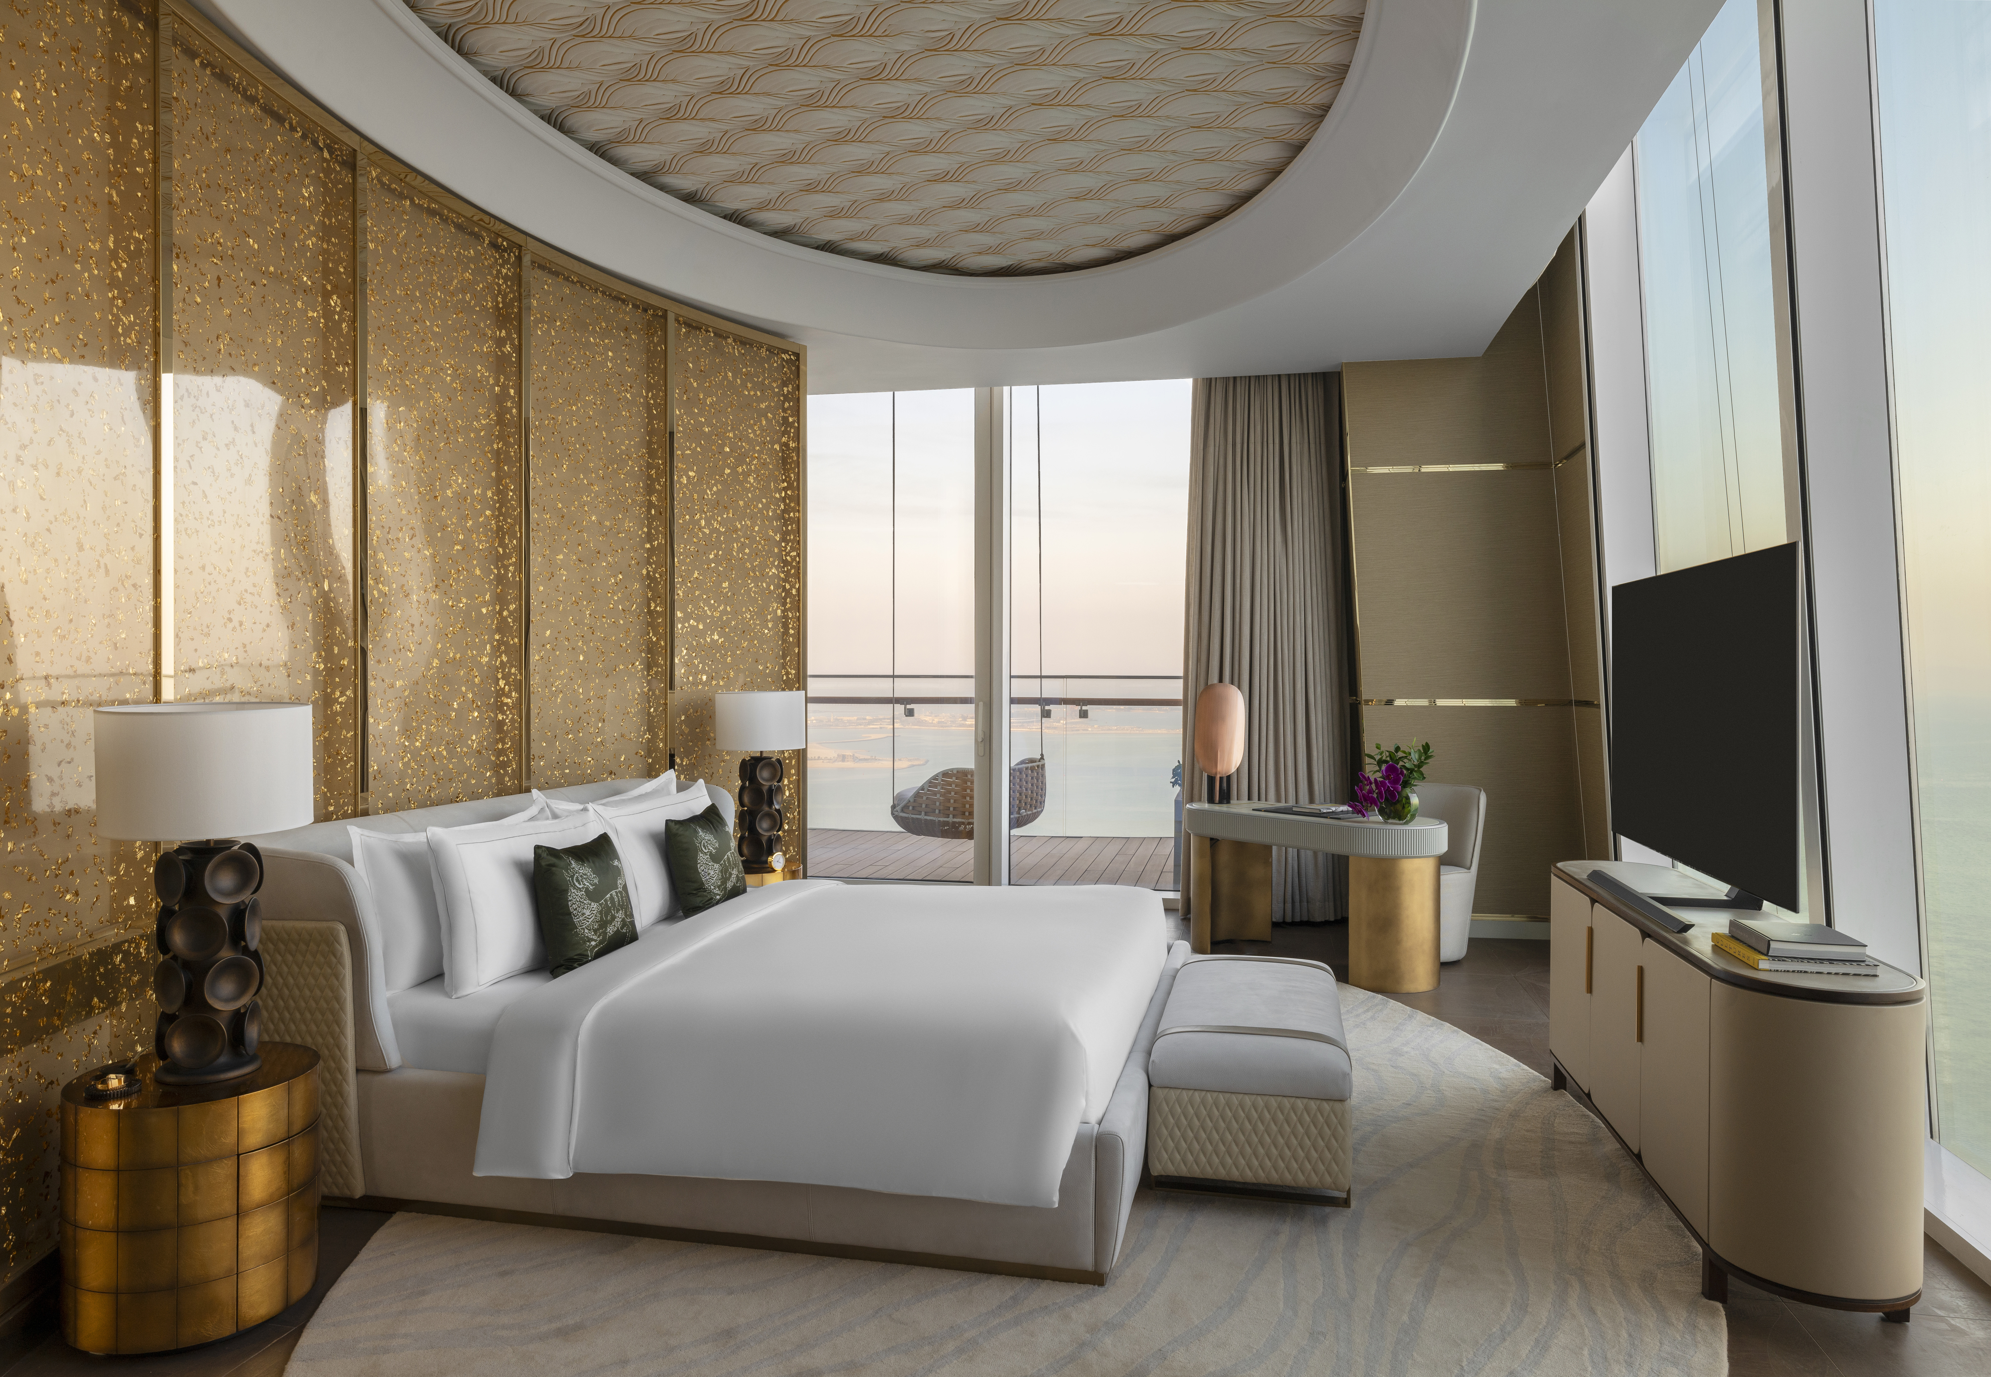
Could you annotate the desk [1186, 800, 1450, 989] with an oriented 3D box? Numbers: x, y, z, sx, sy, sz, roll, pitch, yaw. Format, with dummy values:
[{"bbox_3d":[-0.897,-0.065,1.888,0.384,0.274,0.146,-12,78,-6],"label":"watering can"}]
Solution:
[{"bbox_3d":[1.533,0.985,6.197,0.530,0.743,1.470,0,1,-41],"label":"desk"}]

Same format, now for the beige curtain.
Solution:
[{"bbox_3d":[1.585,-0.247,7.358,0.970,3.190,0.200,0,0,12],"label":"beige curtain"}]

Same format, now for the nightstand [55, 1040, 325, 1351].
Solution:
[{"bbox_3d":[-1.800,1.123,2.841,0.495,0.514,0.495,0,0,14],"label":"nightstand"}]

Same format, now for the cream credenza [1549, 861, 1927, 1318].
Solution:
[{"bbox_3d":[2.004,1.005,3.623,0.420,0.739,1.957,0,0,11],"label":"cream credenza"}]

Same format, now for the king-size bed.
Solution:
[{"bbox_3d":[-0.680,0.875,4.269,2.490,0.990,2.230,0,0,14],"label":"king-size bed"}]

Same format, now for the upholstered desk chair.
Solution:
[{"bbox_3d":[2.190,0.934,6.487,0.580,0.840,0.560,0,1,-41],"label":"upholstered desk chair"}]

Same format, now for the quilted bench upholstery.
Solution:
[{"bbox_3d":[0.809,1.148,3.891,0.530,0.450,1.050,0,0,14],"label":"quilted bench upholstery"}]

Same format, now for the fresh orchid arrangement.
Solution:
[{"bbox_3d":[1.840,0.425,5.843,0.360,0.382,0.300,0,0,17],"label":"fresh orchid arrangement"}]

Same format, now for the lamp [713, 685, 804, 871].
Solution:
[{"bbox_3d":[-1.085,0.430,5.823,0.415,0.830,0.415,0,0,0],"label":"lamp"}]

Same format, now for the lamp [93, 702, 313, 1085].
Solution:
[{"bbox_3d":[-1.775,0.451,2.848,0.415,0.830,0.415,0,0,14],"label":"lamp"}]

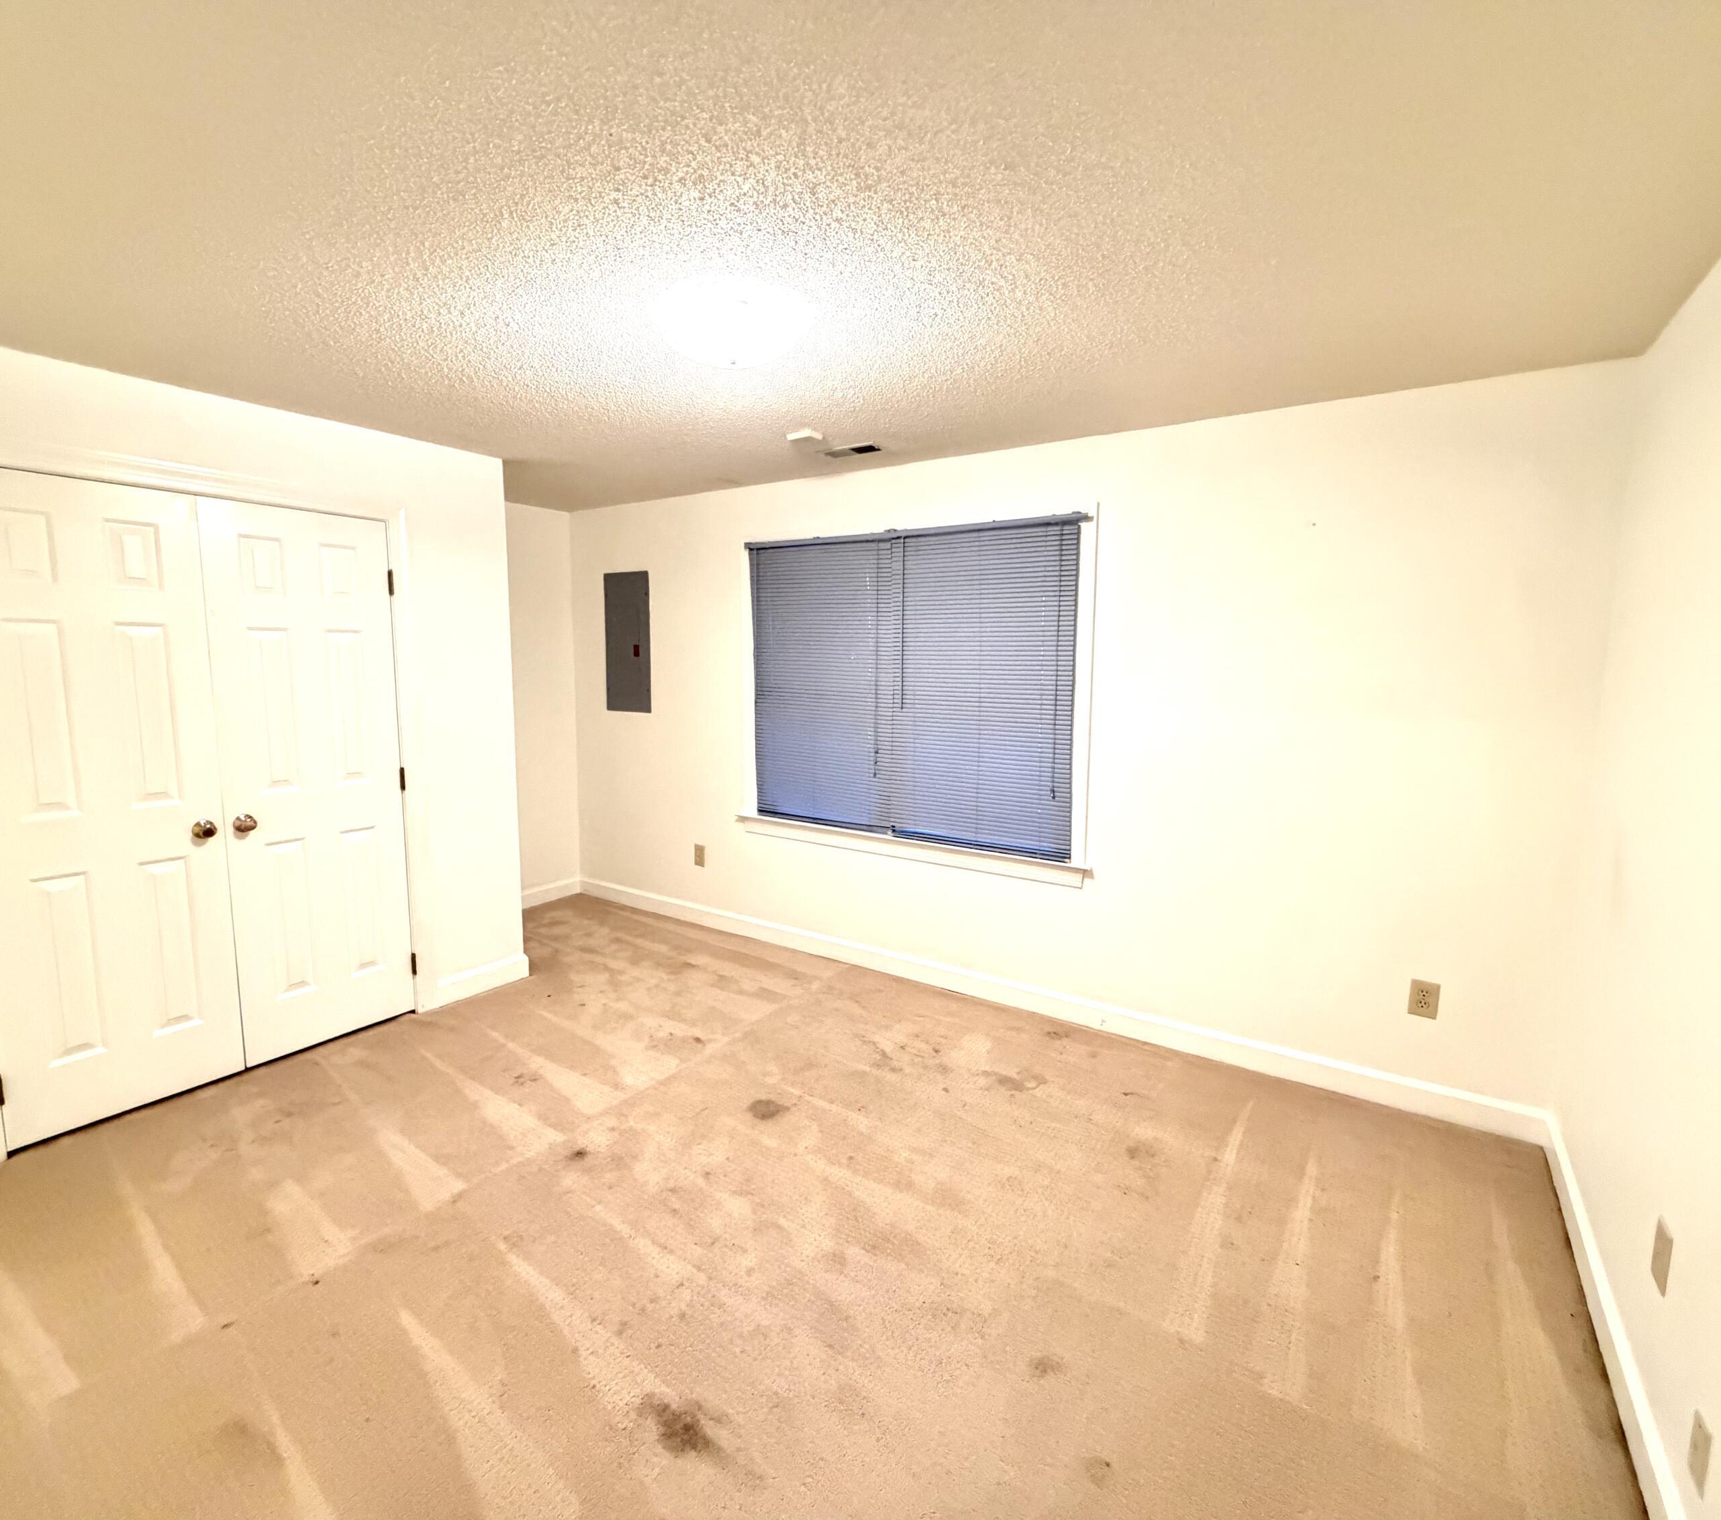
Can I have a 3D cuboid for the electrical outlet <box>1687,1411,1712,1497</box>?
[{"bbox_3d":[1.349,1.115,1.317,0.009,0.112,0.071,5,8,33],"label":"electrical outlet"}]

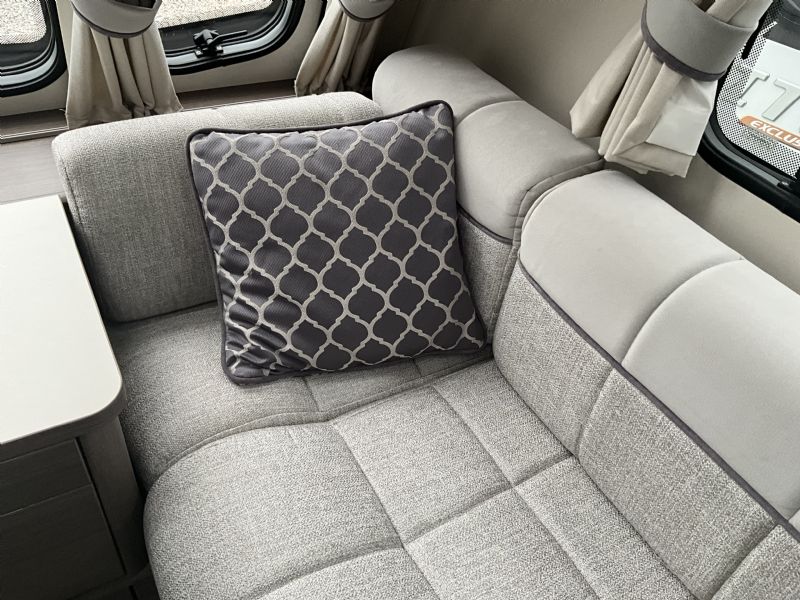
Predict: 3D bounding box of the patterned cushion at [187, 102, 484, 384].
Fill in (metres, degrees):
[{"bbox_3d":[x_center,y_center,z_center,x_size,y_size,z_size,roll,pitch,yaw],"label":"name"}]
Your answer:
[{"bbox_3d":[-0.098,-0.094,1.105,0.430,0.415,0.140,-8,4,-2],"label":"patterned cushion"}]

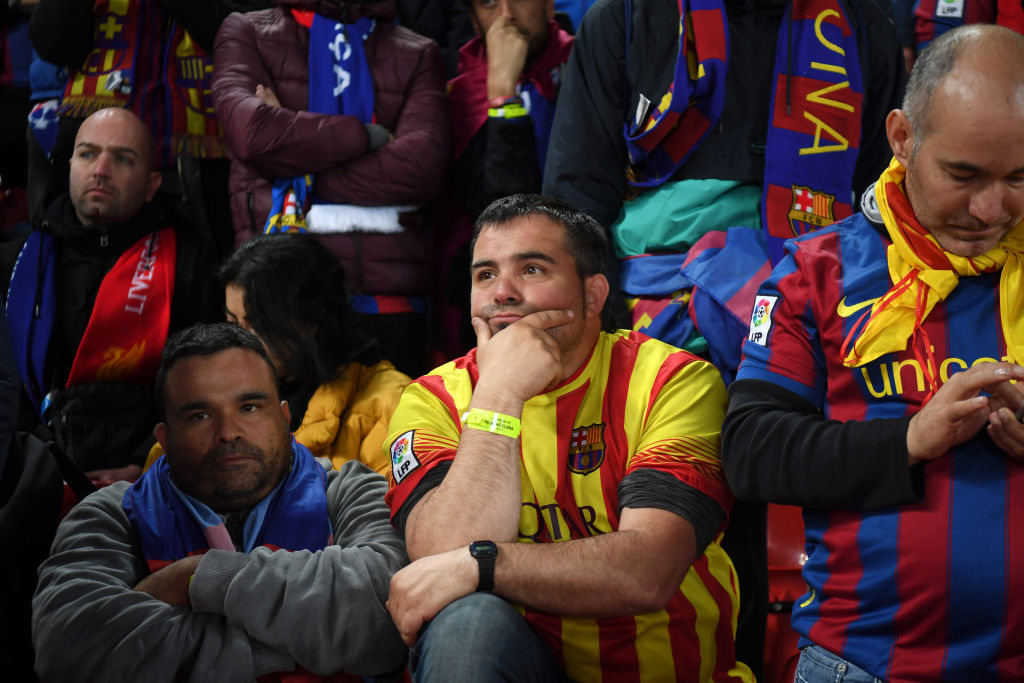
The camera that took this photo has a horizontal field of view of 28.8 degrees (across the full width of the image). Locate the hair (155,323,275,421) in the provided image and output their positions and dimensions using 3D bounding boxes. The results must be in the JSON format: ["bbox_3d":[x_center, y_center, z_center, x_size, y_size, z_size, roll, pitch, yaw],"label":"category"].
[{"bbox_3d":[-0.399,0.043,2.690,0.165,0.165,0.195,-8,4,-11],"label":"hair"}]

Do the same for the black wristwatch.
[{"bbox_3d":[-0.035,0.277,2.430,0.035,0.055,0.060,3,37,-2],"label":"black wristwatch"}]

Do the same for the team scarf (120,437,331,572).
[{"bbox_3d":[-0.389,0.230,2.720,0.280,0.240,0.250,0,0,-9],"label":"team scarf"}]

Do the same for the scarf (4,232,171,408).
[{"bbox_3d":[-0.800,-0.038,3.780,0.320,0.390,0.250,0,0,-1],"label":"scarf"}]

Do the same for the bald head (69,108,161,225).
[{"bbox_3d":[-0.751,-0.329,3.760,0.165,0.225,0.205,5,-6,7],"label":"bald head"}]

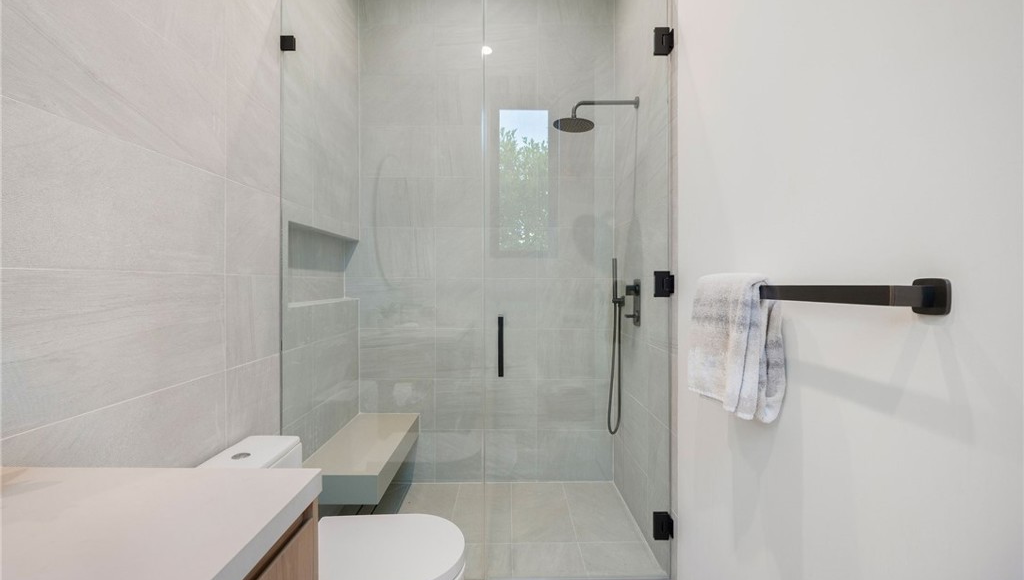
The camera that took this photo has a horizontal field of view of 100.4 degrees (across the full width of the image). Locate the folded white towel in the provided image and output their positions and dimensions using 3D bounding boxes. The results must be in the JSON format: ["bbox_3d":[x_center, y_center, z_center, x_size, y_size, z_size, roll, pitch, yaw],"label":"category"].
[{"bbox_3d":[0.543,0.123,1.065,0.110,0.325,0.300,0,0,0],"label":"folded white towel"}]

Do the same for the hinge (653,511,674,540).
[{"bbox_3d":[0.577,0.901,1.630,0.067,0.095,0.050,0,0,0],"label":"hinge"}]

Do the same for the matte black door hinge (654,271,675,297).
[{"bbox_3d":[0.577,-0.021,1.630,0.067,0.095,0.050,0,0,0],"label":"matte black door hinge"}]

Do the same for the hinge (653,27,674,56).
[{"bbox_3d":[0.577,-0.946,1.630,0.067,0.095,0.050,0,0,0],"label":"hinge"}]

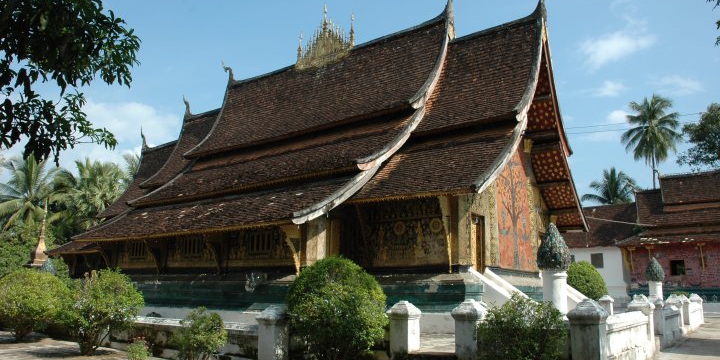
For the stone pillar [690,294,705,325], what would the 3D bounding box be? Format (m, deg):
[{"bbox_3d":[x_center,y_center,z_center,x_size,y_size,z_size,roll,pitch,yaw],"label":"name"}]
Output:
[{"bbox_3d":[17.137,6.587,27.502,0.550,1.450,0.550,-7,-14,35],"label":"stone pillar"}]

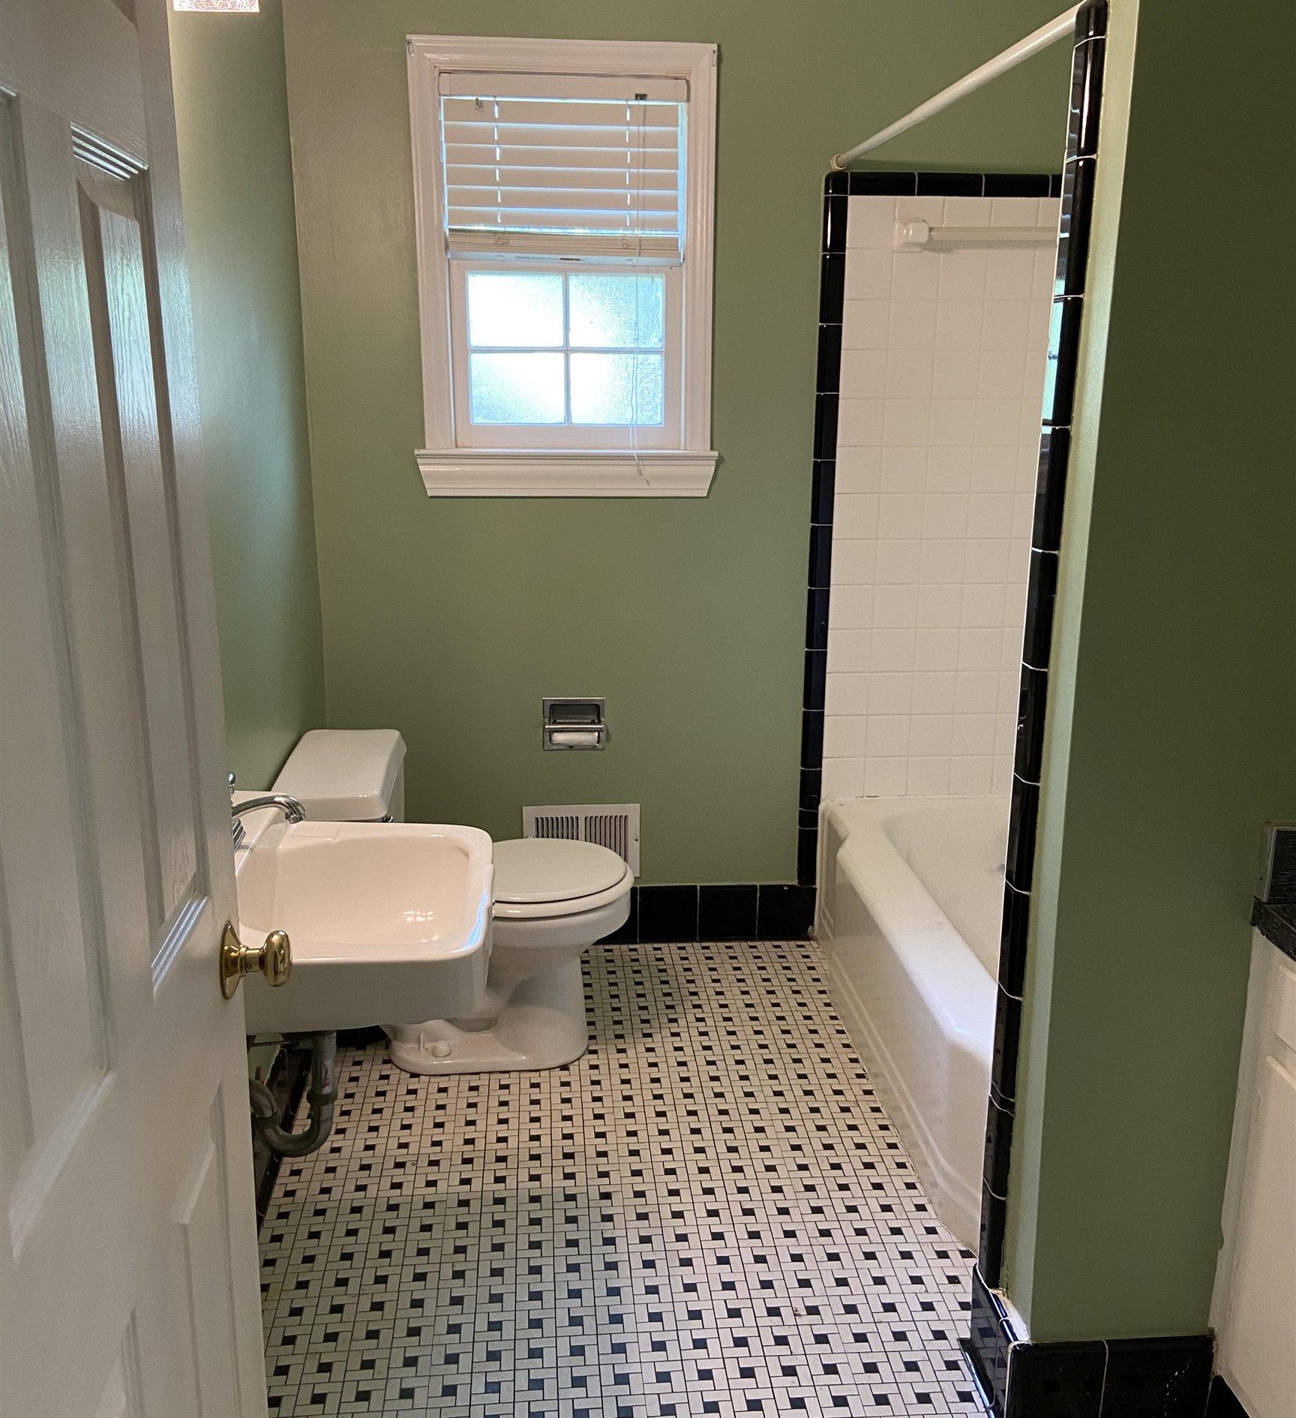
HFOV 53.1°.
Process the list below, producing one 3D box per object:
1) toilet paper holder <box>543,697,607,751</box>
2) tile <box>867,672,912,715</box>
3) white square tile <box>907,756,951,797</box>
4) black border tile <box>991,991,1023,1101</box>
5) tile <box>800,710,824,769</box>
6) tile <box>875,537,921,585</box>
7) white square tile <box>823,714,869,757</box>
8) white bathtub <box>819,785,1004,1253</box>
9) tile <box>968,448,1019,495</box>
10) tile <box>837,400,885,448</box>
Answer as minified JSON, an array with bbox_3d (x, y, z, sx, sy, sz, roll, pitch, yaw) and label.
[{"bbox_3d":[-0.180,0.034,3.194,0.153,0.137,0.080,0,15,-4],"label":"toilet paper holder"},{"bbox_3d":[0.601,-0.038,3.220,0.108,0.108,0.010,0,15,-4],"label":"tile"},{"bbox_3d":[0.725,0.175,3.339,0.110,0.106,0.010,-1,15,-5],"label":"white square tile"},{"bbox_3d":[0.504,0.467,1.818,0.016,0.152,0.050,-1,15,-4],"label":"black border tile"},{"bbox_3d":[0.408,0.076,3.218,0.052,0.152,0.015,-1,15,-5],"label":"tile"},{"bbox_3d":[0.602,-0.354,3.118,0.108,0.108,0.009,-1,15,-5],"label":"tile"},{"bbox_3d":[0.489,0.069,3.211,0.107,0.107,0.009,-1,15,-5],"label":"white square tile"},{"bbox_3d":[0.826,0.596,2.636,0.762,0.393,1.490,-1,15,-4],"label":"white bathtub"},{"bbox_3d":[0.818,-0.564,3.066,0.107,0.107,0.009,-1,15,-5],"label":"tile"},{"bbox_3d":[0.495,-0.663,3.010,0.107,0.107,0.009,-1,15,-5],"label":"tile"}]

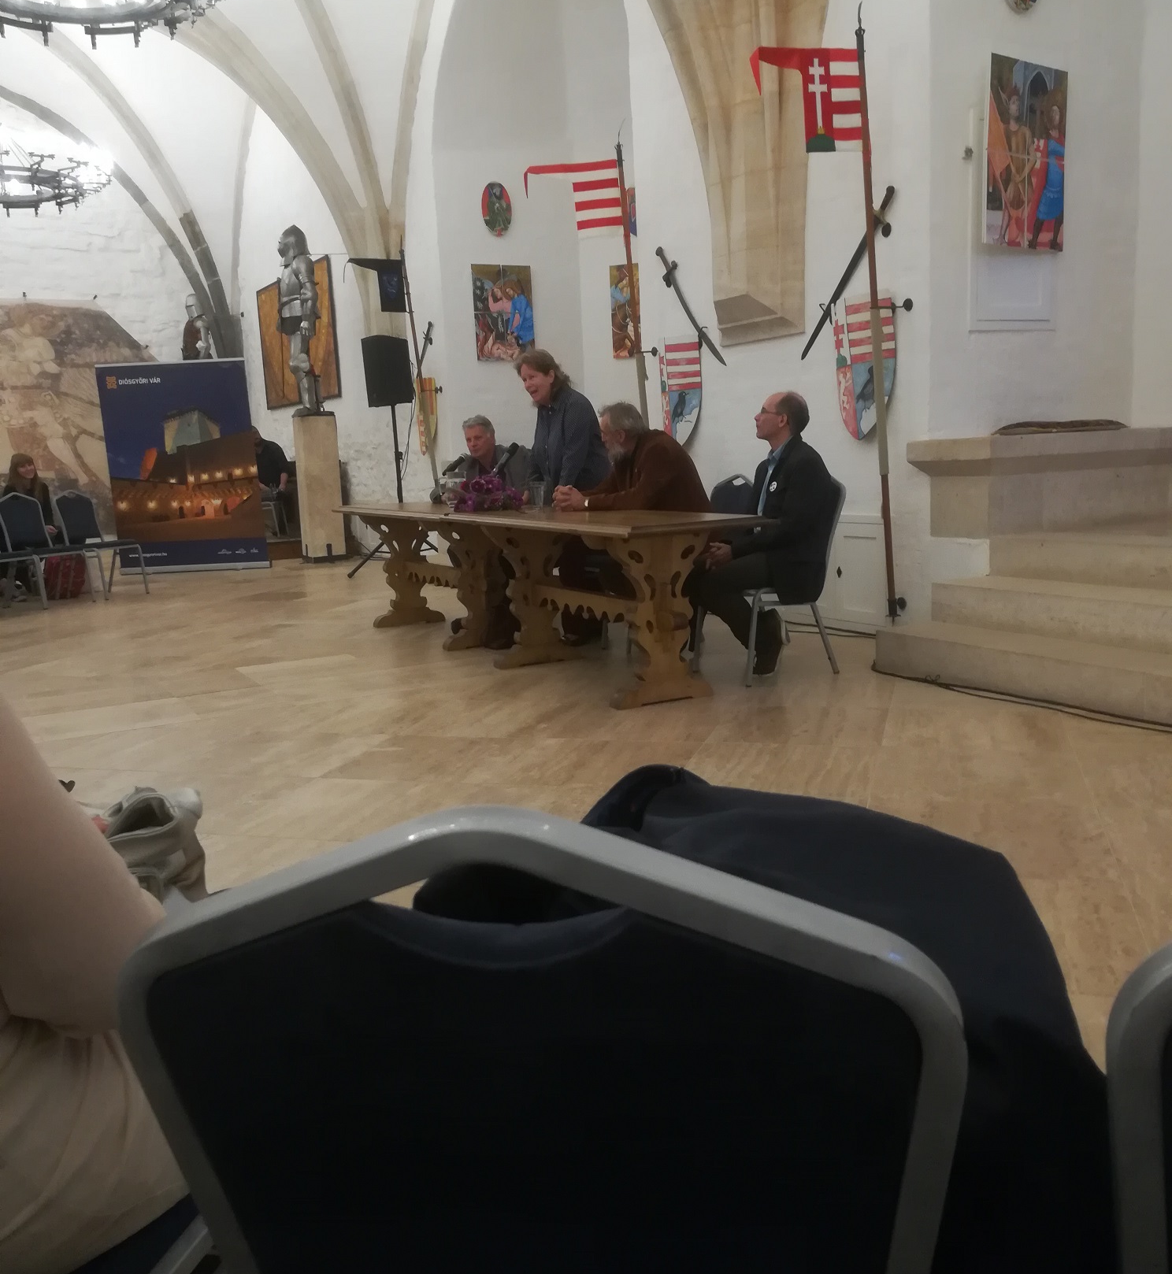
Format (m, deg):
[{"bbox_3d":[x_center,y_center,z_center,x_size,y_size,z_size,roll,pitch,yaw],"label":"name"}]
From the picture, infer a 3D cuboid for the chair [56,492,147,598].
[{"bbox_3d":[-4.040,-0.789,9.788,0.580,0.910,0.450,4,12,34],"label":"chair"}]

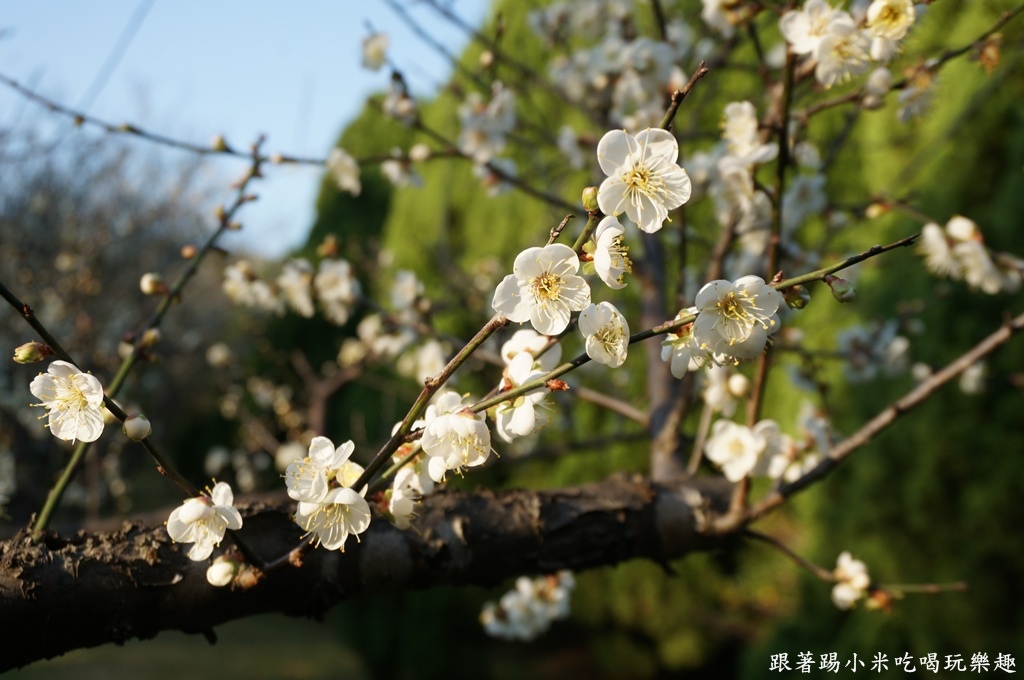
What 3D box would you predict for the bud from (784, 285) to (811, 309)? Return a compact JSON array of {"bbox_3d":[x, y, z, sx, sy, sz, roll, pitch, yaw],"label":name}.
[{"bbox_3d":[0.079,-0.012,0.380,0.007,0.006,0.006,32,0,12],"label":"bud"}]

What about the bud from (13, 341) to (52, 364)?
[{"bbox_3d":[-0.135,0.004,0.385,0.011,0.007,0.007,-9,0,-15],"label":"bud"}]

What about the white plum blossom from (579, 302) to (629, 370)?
[{"bbox_3d":[0.024,-0.001,0.365,0.018,0.018,0.011,4,-1,-37],"label":"white plum blossom"}]

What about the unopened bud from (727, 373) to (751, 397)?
[{"bbox_3d":[0.079,0.016,0.475,0.008,0.009,0.008,0,-5,0],"label":"unopened bud"}]

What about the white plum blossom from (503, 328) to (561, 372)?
[{"bbox_3d":[0.006,0.004,0.405,0.020,0.019,0.012,-1,24,7],"label":"white plum blossom"}]

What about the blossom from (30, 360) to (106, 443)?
[{"bbox_3d":[-0.122,0.017,0.375,0.022,0.022,0.013,-3,7,31],"label":"blossom"}]

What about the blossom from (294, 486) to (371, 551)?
[{"bbox_3d":[-0.050,0.050,0.380,0.021,0.020,0.013,-1,30,8],"label":"blossom"}]

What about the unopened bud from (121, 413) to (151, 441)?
[{"bbox_3d":[-0.103,0.024,0.375,0.008,0.008,0.008,0,-5,0],"label":"unopened bud"}]

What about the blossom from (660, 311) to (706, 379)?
[{"bbox_3d":[0.049,0.002,0.383,0.021,0.013,0.022,-42,-23,20],"label":"blossom"}]

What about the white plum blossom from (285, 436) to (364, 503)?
[{"bbox_3d":[-0.053,0.037,0.385,0.014,0.020,0.021,-12,4,-42],"label":"white plum blossom"}]

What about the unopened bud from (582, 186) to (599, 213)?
[{"bbox_3d":[0.021,-0.037,0.362,0.004,0.007,0.004,-7,6,0],"label":"unopened bud"}]

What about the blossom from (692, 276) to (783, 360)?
[{"bbox_3d":[0.062,-0.006,0.375,0.024,0.024,0.014,2,14,-22],"label":"blossom"}]

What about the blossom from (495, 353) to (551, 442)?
[{"bbox_3d":[0.003,0.017,0.395,0.015,0.023,0.021,29,-15,-18],"label":"blossom"}]

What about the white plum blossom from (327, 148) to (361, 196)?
[{"bbox_3d":[-0.074,-0.074,0.600,0.022,0.022,0.012,-4,18,42],"label":"white plum blossom"}]

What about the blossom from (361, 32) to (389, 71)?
[{"bbox_3d":[-0.086,-0.180,0.850,0.021,0.023,0.013,2,11,-25],"label":"blossom"}]

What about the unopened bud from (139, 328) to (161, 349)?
[{"bbox_3d":[-0.125,-0.001,0.470,0.006,0.007,0.006,40,6,0],"label":"unopened bud"}]

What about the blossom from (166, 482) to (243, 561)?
[{"bbox_3d":[-0.087,0.051,0.385,0.021,0.022,0.013,-1,31,7],"label":"blossom"}]

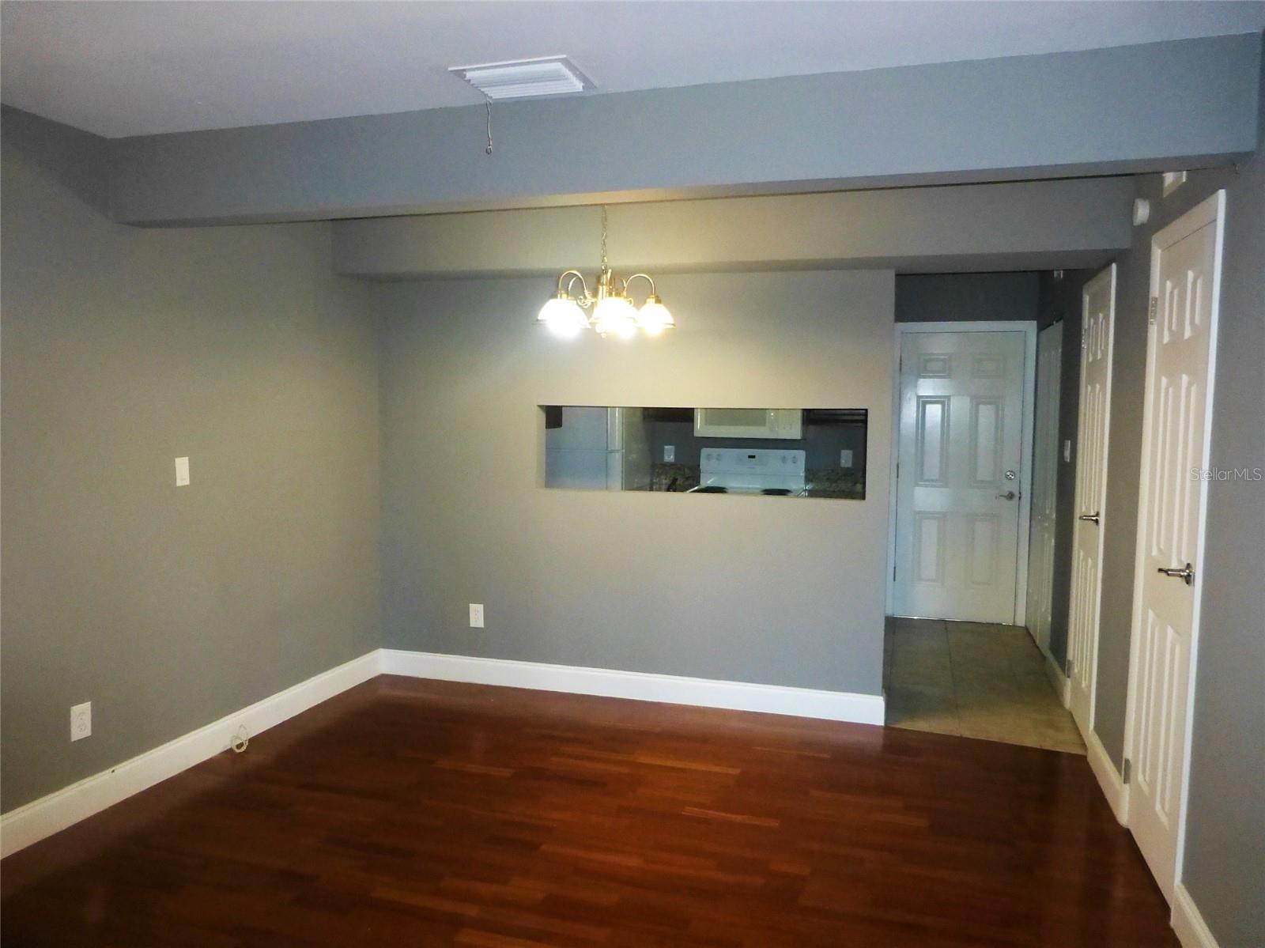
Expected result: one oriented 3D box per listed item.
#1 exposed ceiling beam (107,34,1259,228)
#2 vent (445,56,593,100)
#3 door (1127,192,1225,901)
[{"bbox_3d":[-0.147,-1.010,2.749,3.590,0.292,0.140,2,5,16],"label":"exposed ceiling beam"},{"bbox_3d":[-0.309,-1.126,2.530,0.355,0.030,0.260,2,5,15],"label":"vent"},{"bbox_3d":[1.712,0.247,2.793,0.060,2.110,0.690,2,5,18],"label":"door"}]

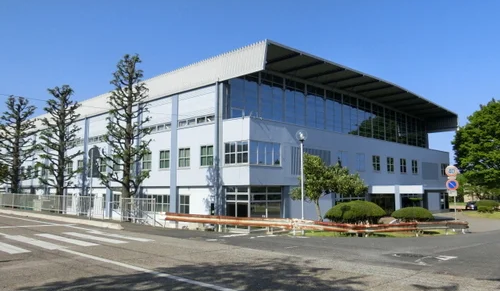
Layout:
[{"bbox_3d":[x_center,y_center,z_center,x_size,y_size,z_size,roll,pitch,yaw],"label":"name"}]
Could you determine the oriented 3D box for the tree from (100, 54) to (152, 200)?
[{"bbox_3d":[-9.196,-0.335,31.193,3.870,13.160,3.800,0,-6,0],"label":"tree"}]

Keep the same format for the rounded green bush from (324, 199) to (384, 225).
[{"bbox_3d":[5.077,3.397,20.160,2.980,1.470,2.800,0,-6,0],"label":"rounded green bush"}]

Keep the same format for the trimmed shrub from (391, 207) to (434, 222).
[{"bbox_3d":[8.237,3.713,21.234,2.230,1.200,2.200,0,-6,0],"label":"trimmed shrub"}]

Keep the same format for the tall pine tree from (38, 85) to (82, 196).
[{"bbox_3d":[-17.886,0.628,39.539,4.150,12.930,4.100,0,-6,0],"label":"tall pine tree"}]

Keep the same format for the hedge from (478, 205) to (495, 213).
[{"bbox_3d":[27.941,7.549,49.491,1.890,1.030,1.700,0,-6,0],"label":"hedge"}]

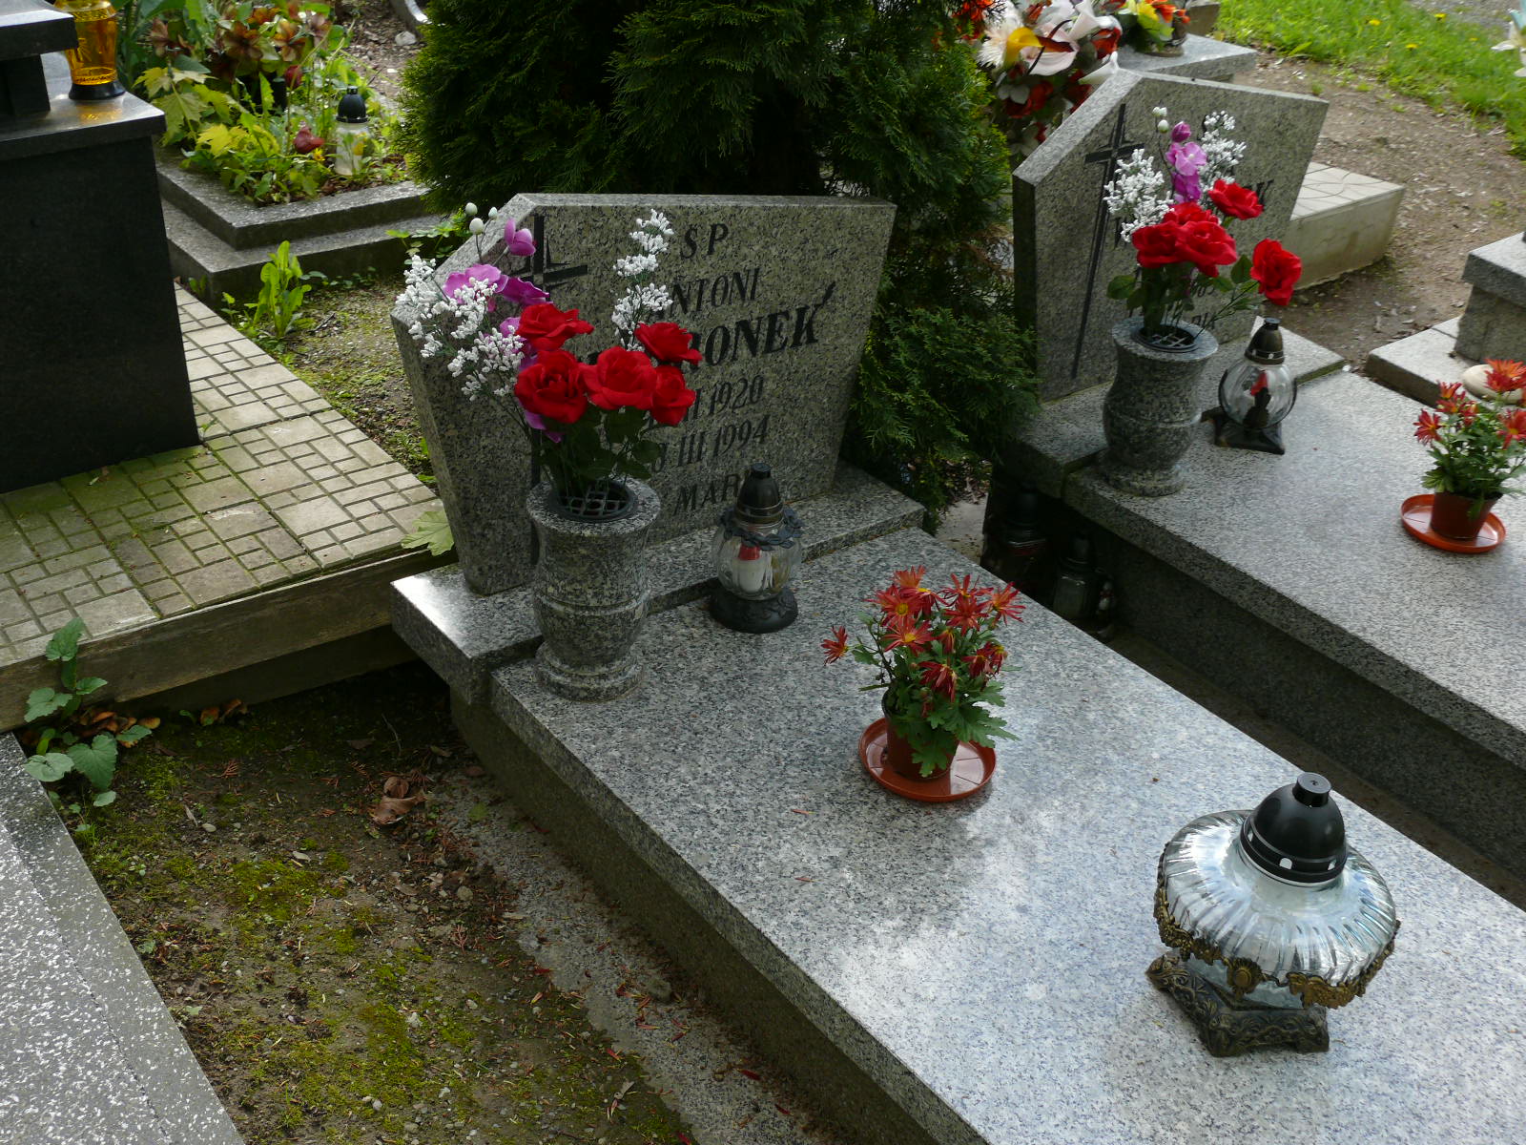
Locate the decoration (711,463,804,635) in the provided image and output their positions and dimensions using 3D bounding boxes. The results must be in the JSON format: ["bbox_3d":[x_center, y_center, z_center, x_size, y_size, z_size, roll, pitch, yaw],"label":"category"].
[{"bbox_3d":[-0.003,-0.043,2.099,0.128,0.221,0.128,4,31,-3],"label":"decoration"}]

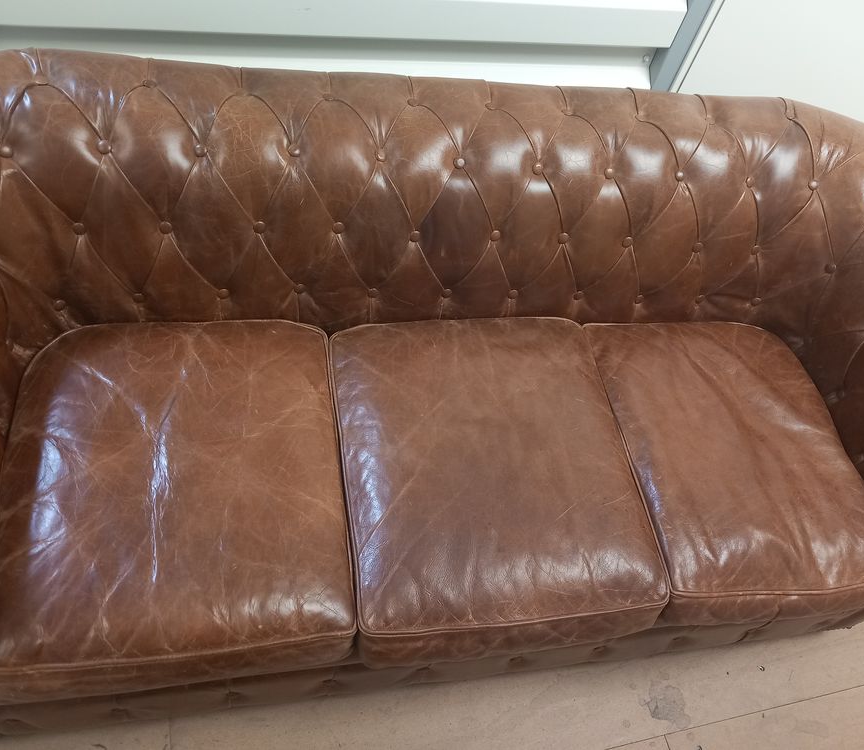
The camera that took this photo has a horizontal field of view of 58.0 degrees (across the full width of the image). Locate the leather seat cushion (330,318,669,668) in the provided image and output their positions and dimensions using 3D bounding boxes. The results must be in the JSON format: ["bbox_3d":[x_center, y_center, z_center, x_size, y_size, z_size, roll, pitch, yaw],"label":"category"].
[{"bbox_3d":[0.091,0.177,1.432,0.536,0.145,0.592,-1,58,-15],"label":"leather seat cushion"}]

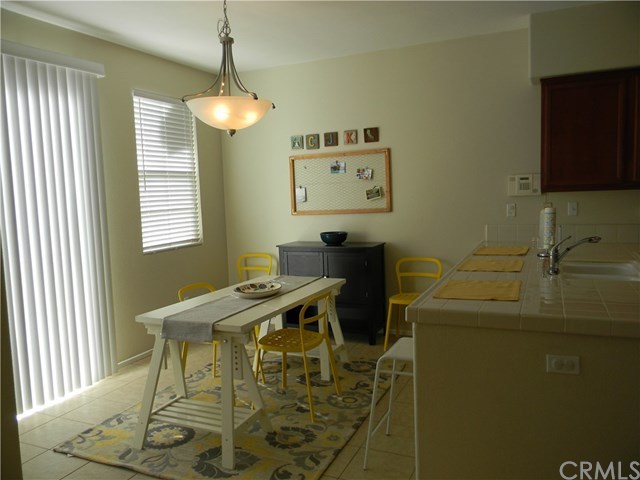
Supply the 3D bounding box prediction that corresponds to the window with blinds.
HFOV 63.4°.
[{"bbox_3d":[-1.448,-0.638,4.994,0.080,1.460,0.850,0,5,25],"label":"window with blinds"}]

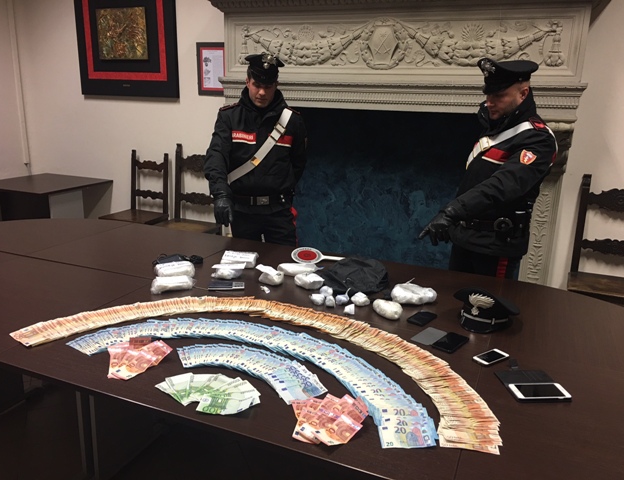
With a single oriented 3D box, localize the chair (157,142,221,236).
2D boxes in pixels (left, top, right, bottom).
[{"bbox_3d":[-1.072,-0.202,4.505,0.500,1.130,0.440,8,17,22],"label":"chair"}]

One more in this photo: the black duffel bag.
[{"bbox_3d":[0.197,0.145,2.459,0.320,0.115,0.260,3,15,7],"label":"black duffel bag"}]

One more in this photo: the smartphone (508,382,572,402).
[{"bbox_3d":[0.672,0.451,1.582,0.158,0.013,0.079,0,15,-6],"label":"smartphone"}]

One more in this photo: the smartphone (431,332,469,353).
[{"bbox_3d":[0.489,0.364,1.887,0.074,0.010,0.138,14,20,38],"label":"smartphone"}]

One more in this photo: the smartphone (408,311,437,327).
[{"bbox_3d":[0.428,0.308,2.087,0.068,0.010,0.130,13,19,37],"label":"smartphone"}]

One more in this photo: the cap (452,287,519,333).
[{"bbox_3d":[0.666,0.264,2.049,0.255,0.128,0.250,-13,21,-43],"label":"cap"}]

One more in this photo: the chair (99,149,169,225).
[{"bbox_3d":[-1.567,-0.238,4.760,0.465,1.040,0.430,8,17,22],"label":"chair"}]

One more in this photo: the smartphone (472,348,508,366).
[{"bbox_3d":[0.599,0.394,1.790,0.116,0.009,0.059,-9,19,-34],"label":"smartphone"}]

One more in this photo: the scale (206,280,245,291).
[{"bbox_3d":[-0.373,0.208,2.361,0.152,0.018,0.088,0,15,-7],"label":"scale"}]

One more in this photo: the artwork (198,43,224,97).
[{"bbox_3d":[-0.789,-1.379,4.341,0.320,0.410,0.025,8,17,22],"label":"artwork"}]

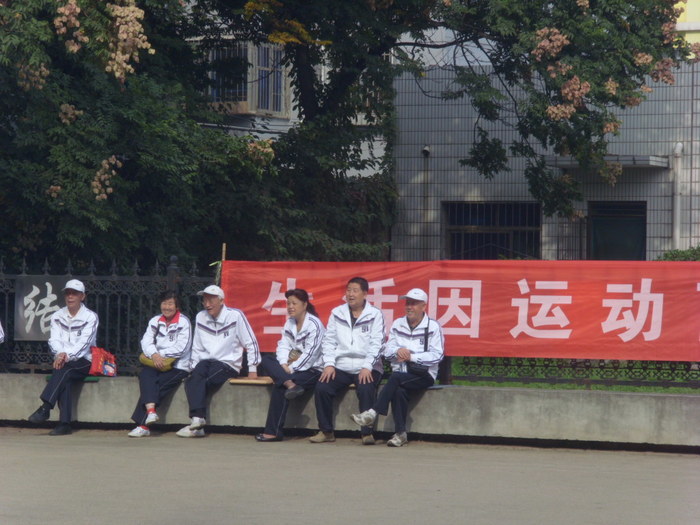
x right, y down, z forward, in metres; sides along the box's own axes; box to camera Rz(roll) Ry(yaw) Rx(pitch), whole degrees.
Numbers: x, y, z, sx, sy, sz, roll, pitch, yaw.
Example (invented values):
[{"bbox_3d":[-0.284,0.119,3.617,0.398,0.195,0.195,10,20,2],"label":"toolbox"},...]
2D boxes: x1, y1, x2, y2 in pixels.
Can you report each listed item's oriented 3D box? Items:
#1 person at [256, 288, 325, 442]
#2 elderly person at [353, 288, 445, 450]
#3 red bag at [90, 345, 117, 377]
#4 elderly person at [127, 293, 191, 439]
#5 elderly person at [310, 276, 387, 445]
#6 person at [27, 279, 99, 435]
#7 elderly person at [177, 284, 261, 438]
[{"bbox_3d":[-0.497,0.845,24.320,0.510,1.238,0.730,0,0,36],"label":"person"},{"bbox_3d":[0.398,0.847,23.901,0.580,1.249,0.850,0,0,24],"label":"elderly person"},{"bbox_3d":[-2.160,0.866,25.467,0.250,0.260,0.150,0,0,-6],"label":"red bag"},{"bbox_3d":[-1.615,0.851,24.820,0.490,1.206,0.740,0,0,18],"label":"elderly person"},{"bbox_3d":[-0.021,0.796,24.097,0.550,1.343,0.760,0,0,21],"label":"elderly person"},{"bbox_3d":[-2.487,0.797,25.189,0.520,1.299,0.760,0,0,20],"label":"person"},{"bbox_3d":[-1.111,0.827,24.606,0.610,1.264,0.770,0,0,21],"label":"elderly person"}]

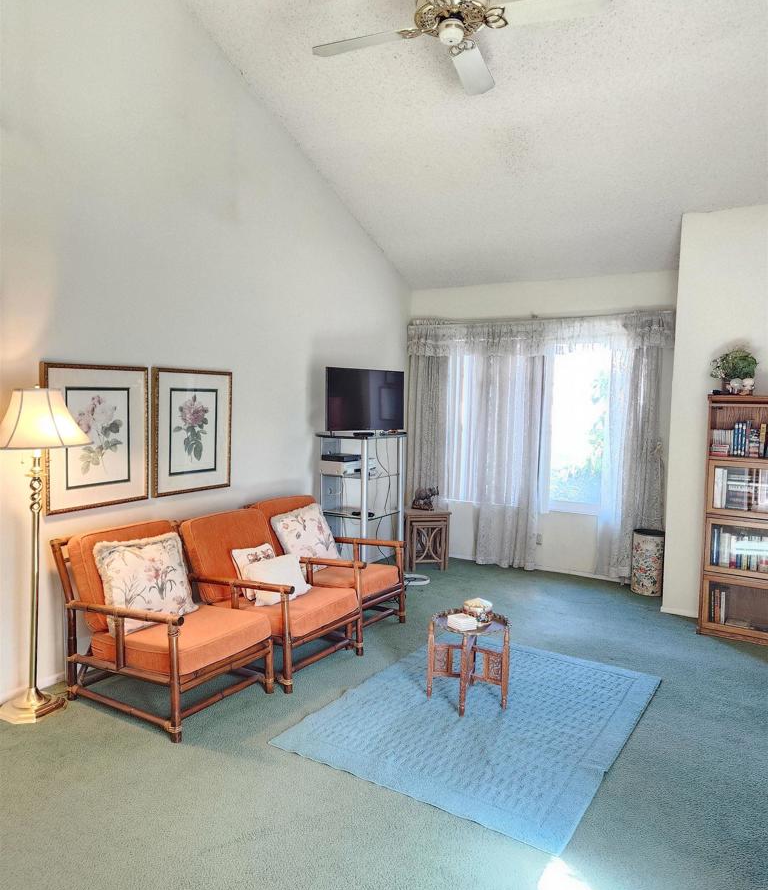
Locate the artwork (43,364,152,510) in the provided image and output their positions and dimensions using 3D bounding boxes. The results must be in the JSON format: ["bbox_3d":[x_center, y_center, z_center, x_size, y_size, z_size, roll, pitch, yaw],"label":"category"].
[{"bbox_3d":[-1.467,-0.042,3.503,0.038,0.739,0.613,4,5,30],"label":"artwork"}]

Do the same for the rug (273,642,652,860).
[{"bbox_3d":[0.489,1.249,3.260,1.272,0.012,1.698,4,5,31],"label":"rug"}]

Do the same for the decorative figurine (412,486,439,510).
[{"bbox_3d":[0.367,0.464,5.942,0.221,0.203,0.118,1,4,-4],"label":"decorative figurine"}]

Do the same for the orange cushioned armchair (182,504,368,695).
[{"bbox_3d":[-0.652,0.796,3.813,0.853,0.779,0.639,4,5,29],"label":"orange cushioned armchair"}]

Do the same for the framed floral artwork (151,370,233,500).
[{"bbox_3d":[-1.134,-0.080,4.083,0.038,0.737,0.603,4,5,30],"label":"framed floral artwork"}]

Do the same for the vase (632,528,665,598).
[{"bbox_3d":[2.074,0.921,5.293,0.269,0.459,0.269,4,5,30],"label":"vase"}]

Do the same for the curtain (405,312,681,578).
[{"bbox_3d":[1.223,0.006,5.815,2.323,2.168,0.147,4,5,30],"label":"curtain"}]

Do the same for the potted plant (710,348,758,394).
[{"bbox_3d":[2.264,-0.456,4.377,0.294,0.301,0.279,4,5,30],"label":"potted plant"}]

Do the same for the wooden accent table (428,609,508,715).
[{"bbox_3d":[0.400,1.041,3.257,0.379,0.423,0.379,1,4,-4],"label":"wooden accent table"}]

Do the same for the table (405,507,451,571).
[{"bbox_3d":[0.373,0.816,5.924,0.394,0.494,0.309,1,4,-4],"label":"table"}]

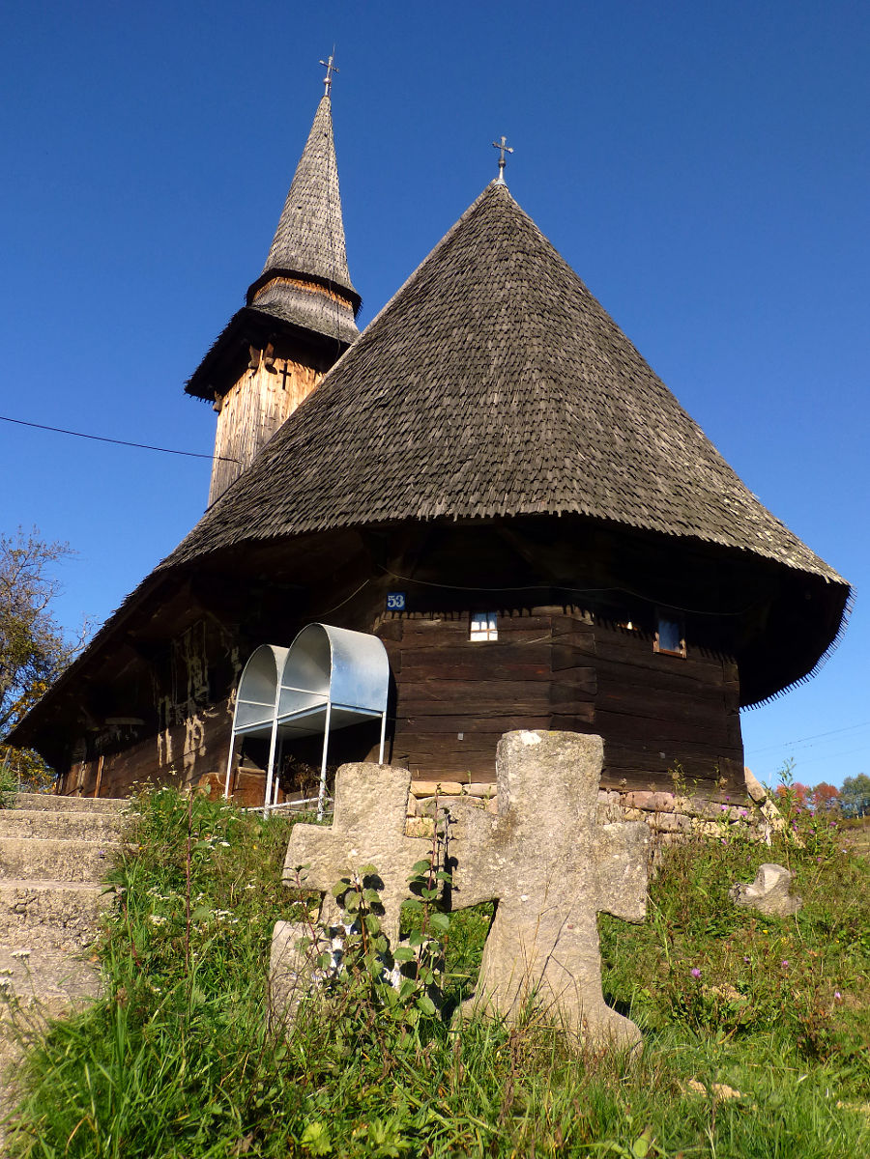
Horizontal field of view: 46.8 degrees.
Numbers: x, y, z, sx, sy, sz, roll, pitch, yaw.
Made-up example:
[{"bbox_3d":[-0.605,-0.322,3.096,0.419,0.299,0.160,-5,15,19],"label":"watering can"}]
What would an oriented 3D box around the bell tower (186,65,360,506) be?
[{"bbox_3d":[-2.838,-7.271,23.085,3.900,11.700,3.900,12,-21,-26],"label":"bell tower"}]

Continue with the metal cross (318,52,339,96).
[{"bbox_3d":[-2.633,-12.532,24.888,0.580,1.570,0.100,12,-21,-26],"label":"metal cross"}]

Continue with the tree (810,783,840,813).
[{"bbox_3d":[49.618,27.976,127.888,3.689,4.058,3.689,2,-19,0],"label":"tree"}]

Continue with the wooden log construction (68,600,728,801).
[{"bbox_3d":[-1.407,3.029,15.938,4.920,2.100,15.000,12,-21,-26],"label":"wooden log construction"}]

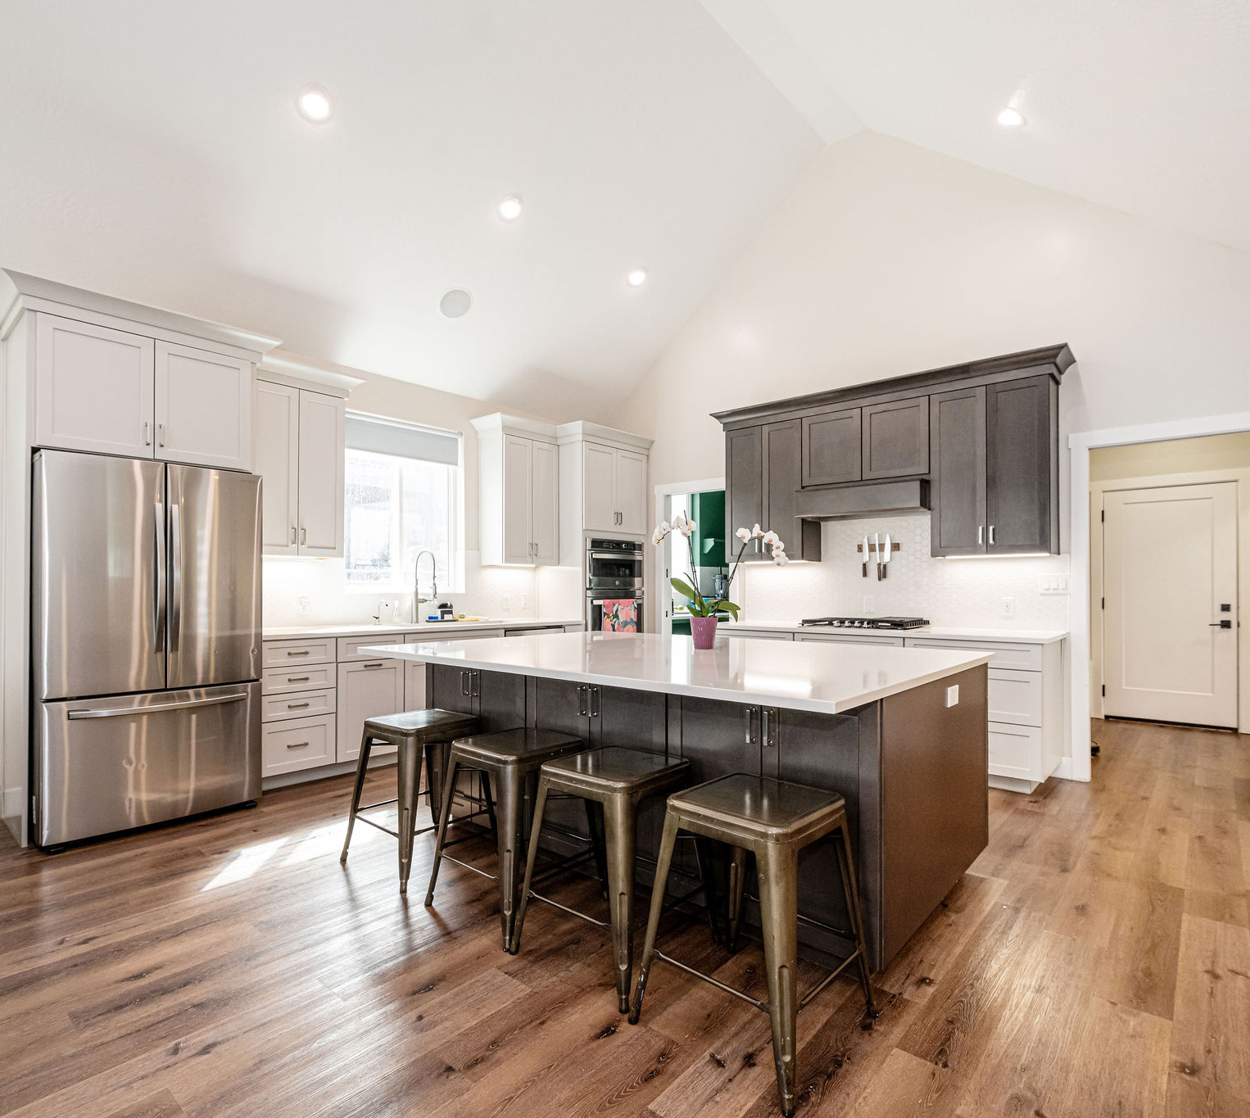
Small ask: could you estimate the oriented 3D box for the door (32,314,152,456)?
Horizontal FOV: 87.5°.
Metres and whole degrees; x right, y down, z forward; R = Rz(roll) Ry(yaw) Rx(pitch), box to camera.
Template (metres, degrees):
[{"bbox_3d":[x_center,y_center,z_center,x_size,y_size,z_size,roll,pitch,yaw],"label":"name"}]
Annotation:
[{"bbox_3d":[-2.541,-0.816,3.150,0.025,0.609,0.447,-2,-2,42],"label":"door"}]

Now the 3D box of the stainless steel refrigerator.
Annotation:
[{"bbox_3d":[-2.512,0.432,3.423,0.755,1.785,0.902,-2,-2,42],"label":"stainless steel refrigerator"}]

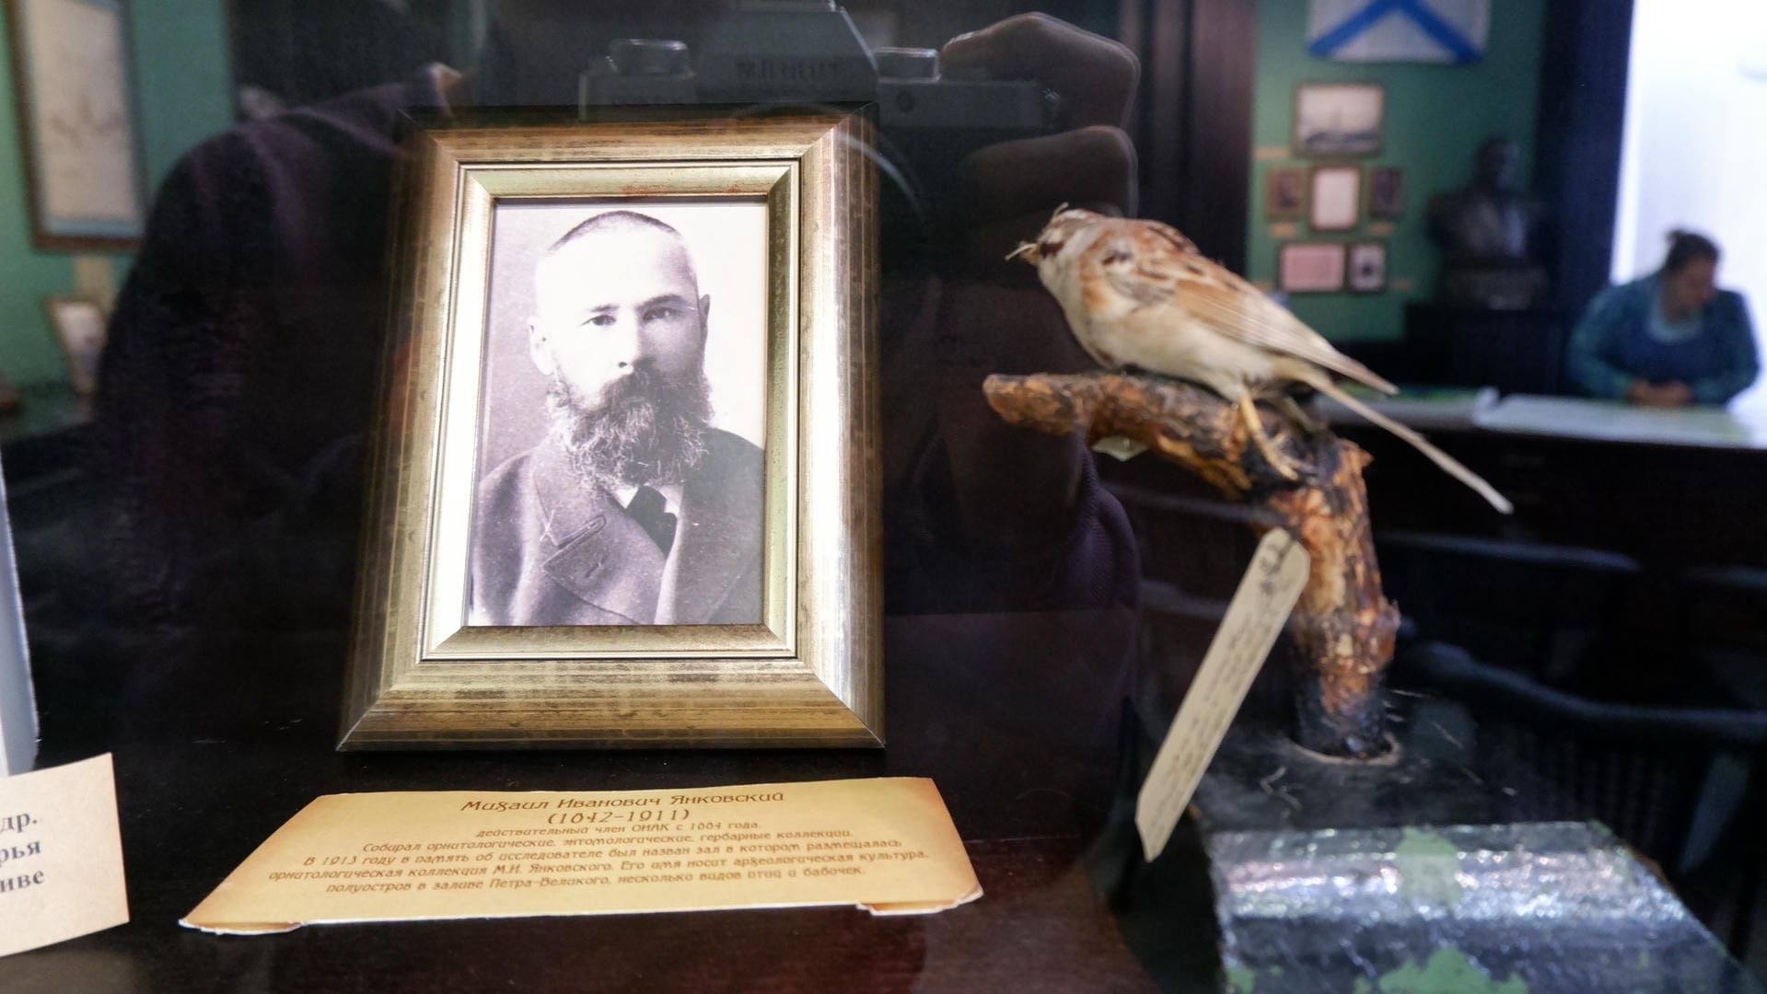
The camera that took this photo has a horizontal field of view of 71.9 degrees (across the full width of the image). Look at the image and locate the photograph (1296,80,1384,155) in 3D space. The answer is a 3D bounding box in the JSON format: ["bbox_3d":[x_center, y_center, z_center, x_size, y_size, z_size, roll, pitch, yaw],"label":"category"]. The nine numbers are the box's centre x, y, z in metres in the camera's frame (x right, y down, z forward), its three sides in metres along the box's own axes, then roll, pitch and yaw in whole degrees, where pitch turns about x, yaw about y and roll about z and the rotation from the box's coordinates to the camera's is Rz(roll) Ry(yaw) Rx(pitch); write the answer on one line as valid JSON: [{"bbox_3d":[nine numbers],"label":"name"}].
[{"bbox_3d":[1.737,-1.440,4.645,0.342,0.275,0.020,0,8,0],"label":"photograph"}]

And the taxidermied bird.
[{"bbox_3d":[0.095,-0.036,0.312,0.126,0.076,0.044,2,8,13],"label":"taxidermied bird"}]

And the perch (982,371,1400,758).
[{"bbox_3d":[0.078,0.017,0.317,0.106,0.098,0.032,2,8,13],"label":"perch"}]

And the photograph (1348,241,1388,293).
[{"bbox_3d":[1.878,-0.891,4.722,0.155,0.200,0.020,0,8,0],"label":"photograph"}]

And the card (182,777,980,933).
[{"bbox_3d":[-0.085,0.107,0.384,0.216,0.005,0.094,-1,8,-5],"label":"card"}]

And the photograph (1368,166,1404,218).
[{"bbox_3d":[1.931,-1.173,4.682,0.143,0.202,0.020,0,8,0],"label":"photograph"}]

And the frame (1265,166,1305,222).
[{"bbox_3d":[1.547,-1.165,4.684,0.149,0.207,0.020,0,8,0],"label":"frame"}]

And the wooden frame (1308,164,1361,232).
[{"bbox_3d":[1.734,-1.149,4.686,0.202,0.260,0.020,0,8,0],"label":"wooden frame"}]

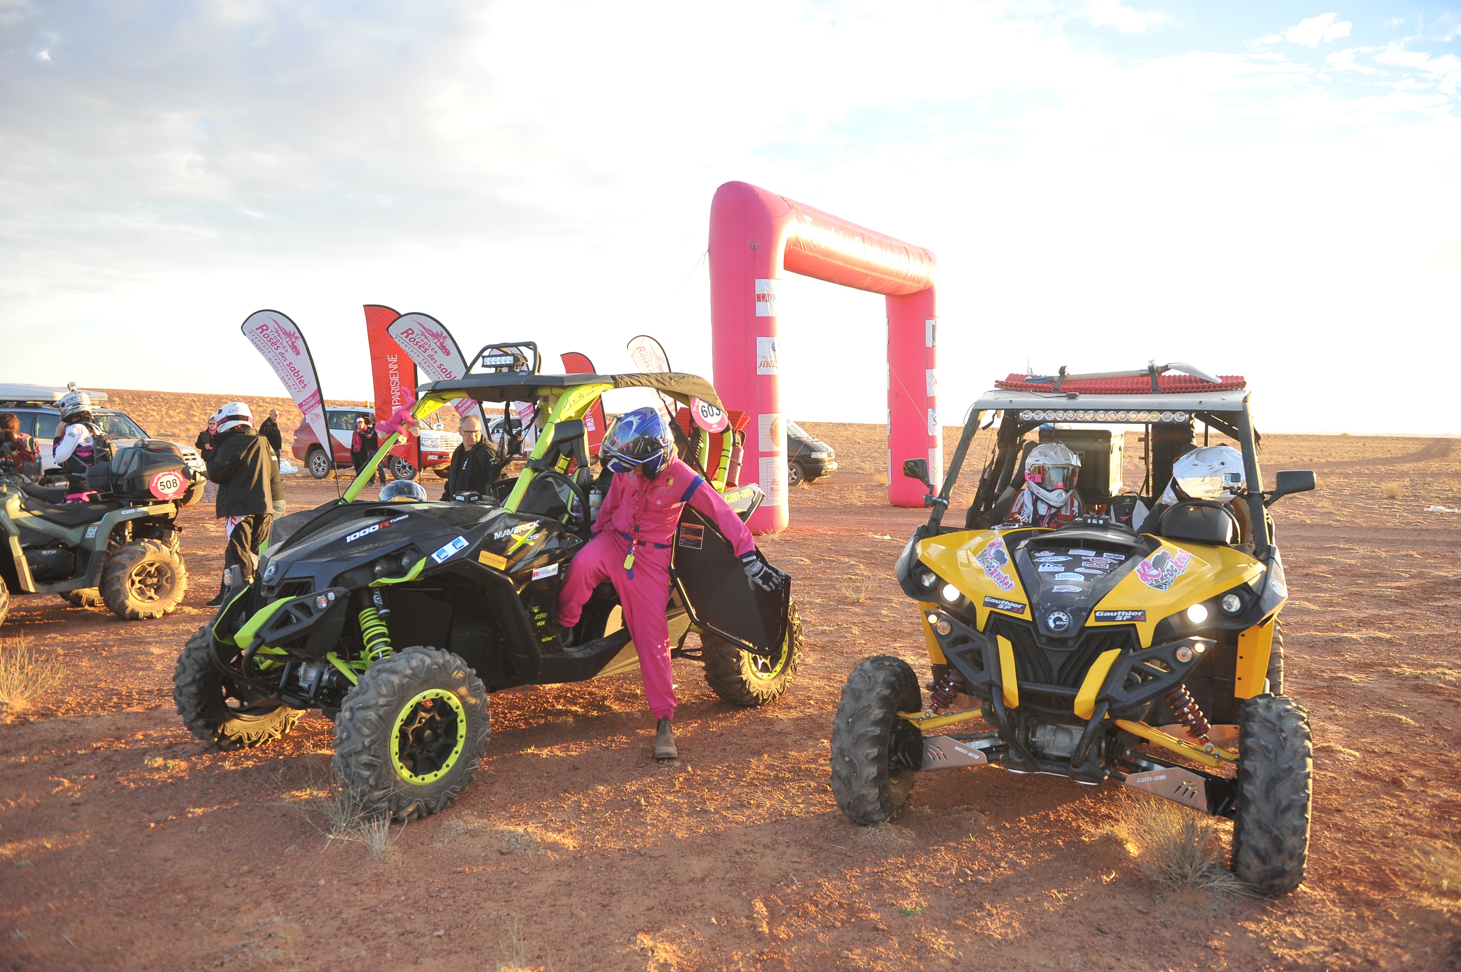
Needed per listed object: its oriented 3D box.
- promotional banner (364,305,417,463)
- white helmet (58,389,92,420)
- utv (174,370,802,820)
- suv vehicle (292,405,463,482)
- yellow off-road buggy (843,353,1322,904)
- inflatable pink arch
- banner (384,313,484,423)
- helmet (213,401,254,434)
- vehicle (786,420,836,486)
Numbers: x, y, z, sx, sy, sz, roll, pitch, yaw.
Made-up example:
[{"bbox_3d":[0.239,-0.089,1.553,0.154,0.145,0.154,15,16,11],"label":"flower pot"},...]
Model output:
[{"bbox_3d":[-5.910,-1.450,17.000,0.950,3.300,0.150,0,3,-5],"label":"promotional banner"},{"bbox_3d":[-6.125,-0.752,9.100,0.340,0.280,0.260,-2,3,7],"label":"white helmet"},{"bbox_3d":[-1.106,0.313,5.152,1.640,1.860,3.000,3,4,40],"label":"utv"},{"bbox_3d":[-9.439,-1.145,26.584,4.950,1.900,1.970,2,4,22],"label":"suv vehicle"},{"bbox_3d":[1.728,0.334,4.596,1.640,1.940,3.000,2,4,26],"label":"yellow off-road buggy"},{"bbox_3d":[2.036,-2.094,17.356,1.000,5.300,7.330,3,4,33],"label":"inflatable pink arch"},{"bbox_3d":[-4.905,-1.361,16.500,1.750,3.150,0.150,0,3,-5],"label":"banner"},{"bbox_3d":[-4.116,-0.561,8.050,0.340,0.280,0.260,-13,1,9],"label":"helmet"},{"bbox_3d":[0.682,-1.023,28.244,4.700,1.860,1.840,2,4,20],"label":"vehicle"}]

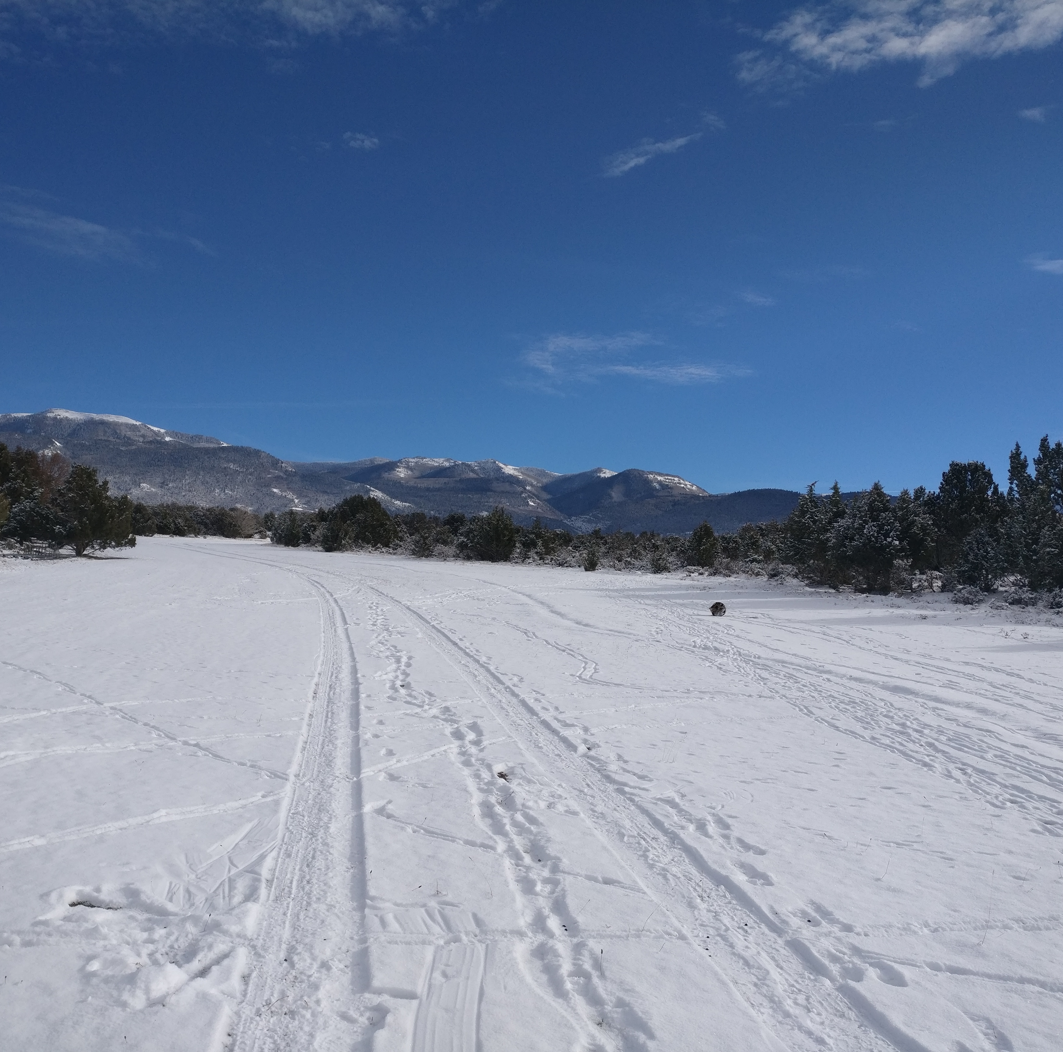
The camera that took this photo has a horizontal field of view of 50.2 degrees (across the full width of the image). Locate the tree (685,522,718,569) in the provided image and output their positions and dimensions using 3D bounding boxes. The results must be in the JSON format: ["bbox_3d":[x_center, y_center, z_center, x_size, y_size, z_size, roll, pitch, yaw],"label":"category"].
[{"bbox_3d":[7.209,0.788,48.000,1.390,1.990,1.450,0,0,0],"label":"tree"}]

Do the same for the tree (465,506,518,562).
[{"bbox_3d":[-1.912,0.398,55.000,2.600,2.760,2.600,0,0,0],"label":"tree"}]

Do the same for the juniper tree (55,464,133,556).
[{"bbox_3d":[-23.064,-0.840,60.000,4.230,4.870,4.100,0,0,0],"label":"juniper tree"}]

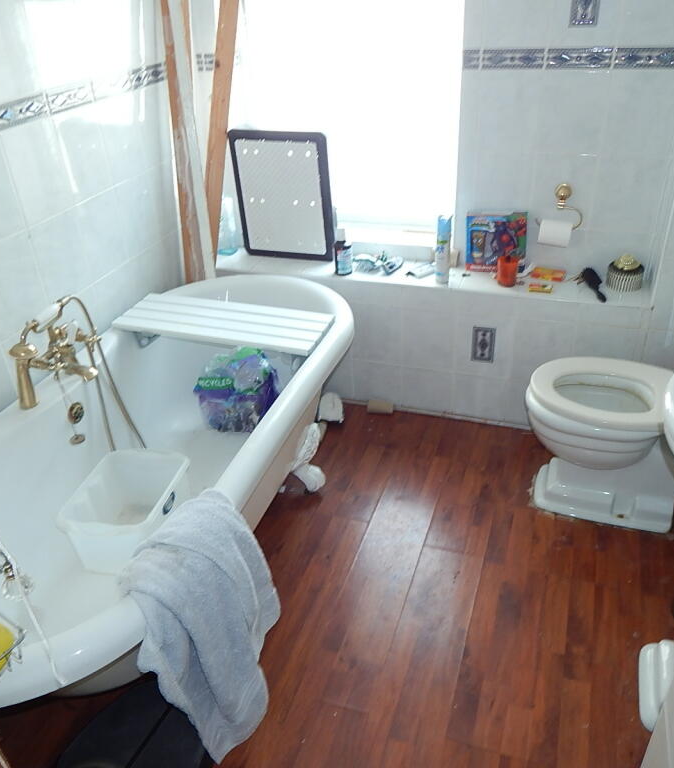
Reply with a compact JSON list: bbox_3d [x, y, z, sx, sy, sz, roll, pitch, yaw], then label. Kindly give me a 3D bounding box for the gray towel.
[{"bbox_3d":[-0.260,0.476,1.300,0.230,0.410,0.420,8,34,16],"label":"gray towel"}]

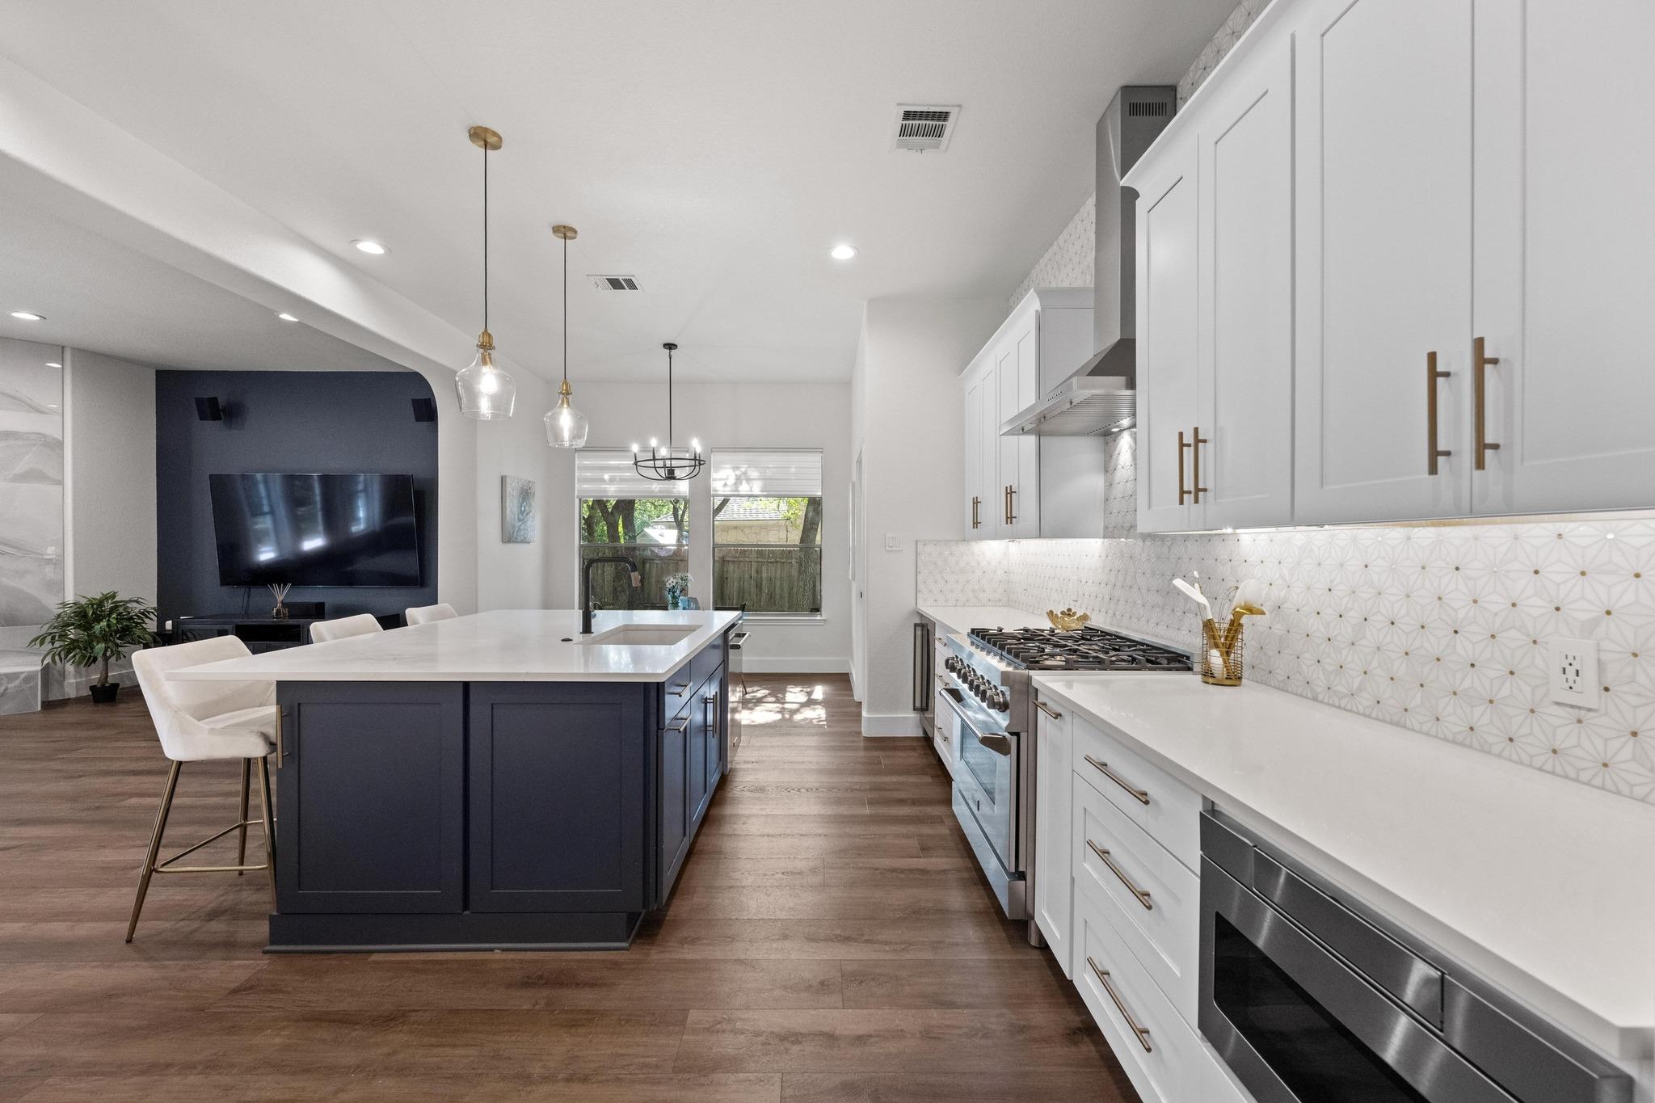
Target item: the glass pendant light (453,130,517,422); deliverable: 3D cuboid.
[{"bbox_3d":[-1.466,-1.189,2.769,0.234,1.203,0.234,0,0,-1],"label":"glass pendant light"}]

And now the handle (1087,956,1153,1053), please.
[{"bbox_3d":[0.687,1.058,1.514,0.033,0.012,0.298,0,0,-1],"label":"handle"}]

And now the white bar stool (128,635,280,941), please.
[{"bbox_3d":[-2.099,0.818,2.395,0.520,0.980,0.480,0,0,-1],"label":"white bar stool"}]

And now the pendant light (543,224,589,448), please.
[{"bbox_3d":[-1.453,-1.182,3.572,0.249,1.200,0.249,0,0,-1],"label":"pendant light"}]

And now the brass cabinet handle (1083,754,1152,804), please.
[{"bbox_3d":[0.672,0.522,1.488,0.035,0.013,0.305,0,0,-1],"label":"brass cabinet handle"}]

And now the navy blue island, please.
[{"bbox_3d":[-1.366,0.849,3.192,1.634,0.916,2.160,0,0,-1],"label":"navy blue island"}]

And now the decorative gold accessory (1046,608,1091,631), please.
[{"bbox_3d":[1.187,0.339,3.171,0.220,0.115,0.220,0,0,-1],"label":"decorative gold accessory"}]

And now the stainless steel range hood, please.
[{"bbox_3d":[1.073,-1.158,2.565,0.505,1.238,0.890,0,0,-1],"label":"stainless steel range hood"}]

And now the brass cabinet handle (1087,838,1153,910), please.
[{"bbox_3d":[0.685,0.745,1.499,0.036,0.013,0.305,0,0,-1],"label":"brass cabinet handle"}]

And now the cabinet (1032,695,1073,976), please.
[{"bbox_3d":[0.984,0.830,1.956,0.602,0.751,0.275,0,0,-1],"label":"cabinet"}]

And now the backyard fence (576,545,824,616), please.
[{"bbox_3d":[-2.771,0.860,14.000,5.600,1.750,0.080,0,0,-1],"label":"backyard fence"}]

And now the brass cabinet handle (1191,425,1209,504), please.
[{"bbox_3d":[0.995,-0.227,1.712,0.036,0.203,0.012,0,0,-1],"label":"brass cabinet handle"}]

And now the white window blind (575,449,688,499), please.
[{"bbox_3d":[-2.110,-0.844,6.970,1.205,0.537,0.070,0,0,-1],"label":"white window blind"}]

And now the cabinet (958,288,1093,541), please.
[{"bbox_3d":[1.101,-0.631,3.695,0.362,1.143,1.540,0,0,-1],"label":"cabinet"}]

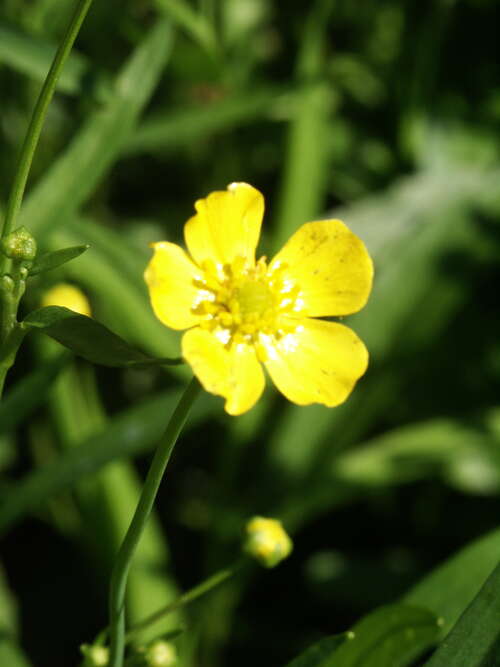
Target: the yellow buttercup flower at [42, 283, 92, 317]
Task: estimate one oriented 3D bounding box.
[{"bbox_3d":[-0.018,-0.003,0.370,0.005,0.005,0.005,0,24,0],"label":"yellow buttercup flower"}]

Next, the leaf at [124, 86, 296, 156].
[{"bbox_3d":[-0.004,-0.023,0.420,0.022,0.002,0.004,-16,43,0],"label":"leaf"}]

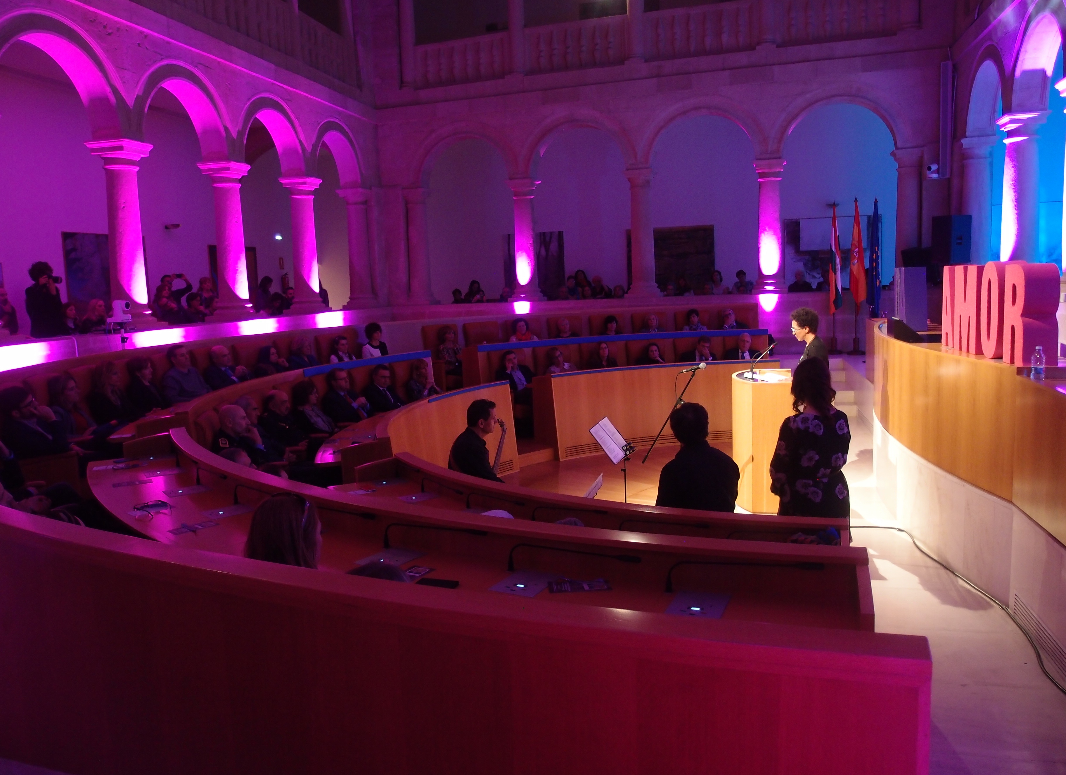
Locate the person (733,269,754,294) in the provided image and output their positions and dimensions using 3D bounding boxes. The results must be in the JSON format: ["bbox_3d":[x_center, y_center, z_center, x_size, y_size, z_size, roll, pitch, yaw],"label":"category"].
[{"bbox_3d":[3.967,-1.537,16.283,0.500,1.368,0.650,-1,7,12],"label":"person"}]

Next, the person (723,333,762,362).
[{"bbox_3d":[2.774,-0.120,11.140,0.520,1.166,0.750,-2,7,6],"label":"person"}]

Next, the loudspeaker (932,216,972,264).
[{"bbox_3d":[5.471,-1.927,11.273,0.360,0.655,0.370,-5,8,-22],"label":"loudspeaker"}]

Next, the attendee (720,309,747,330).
[{"bbox_3d":[3.271,-0.660,14.109,0.560,1.240,0.750,-2,7,5],"label":"attendee"}]

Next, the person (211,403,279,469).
[{"bbox_3d":[-1.903,0.708,6.287,0.800,1.200,0.550,-4,7,-16],"label":"person"}]

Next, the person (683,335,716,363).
[{"bbox_3d":[2.463,-0.102,12.309,0.580,1.250,0.780,-3,7,-4],"label":"person"}]

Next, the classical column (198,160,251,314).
[{"bbox_3d":[-4.205,-2.069,11.967,0.550,2.050,0.550,0,7,15],"label":"classical column"}]

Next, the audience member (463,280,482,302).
[{"bbox_3d":[-1.141,-1.416,17.006,0.500,1.380,0.600,-3,7,-2],"label":"audience member"}]

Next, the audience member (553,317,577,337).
[{"bbox_3d":[0.540,-0.403,12.405,0.520,1.180,0.750,-4,7,-15],"label":"audience member"}]

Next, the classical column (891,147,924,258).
[{"bbox_3d":[6.285,-2.788,14.403,0.560,2.265,0.560,0,7,16],"label":"classical column"}]

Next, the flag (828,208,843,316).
[{"bbox_3d":[4.558,-1.925,12.982,0.240,1.640,0.200,0,7,18],"label":"flag"}]

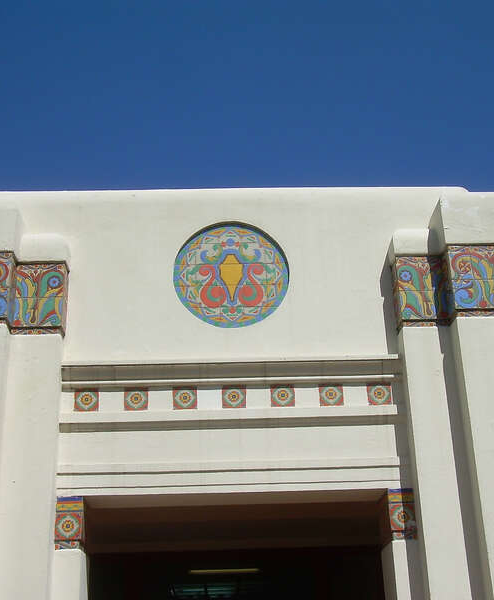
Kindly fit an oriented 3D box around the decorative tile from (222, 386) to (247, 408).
[{"bbox_3d":[-0.079,0.618,5.600,0.152,0.152,0.020,-1,-23,-2],"label":"decorative tile"}]

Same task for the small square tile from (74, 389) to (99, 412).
[{"bbox_3d":[-1.013,0.634,5.560,0.153,0.152,0.020,-1,-23,-2],"label":"small square tile"}]

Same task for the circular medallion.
[{"bbox_3d":[-0.102,-0.169,5.939,0.780,0.783,0.040,-1,-23,-2],"label":"circular medallion"}]

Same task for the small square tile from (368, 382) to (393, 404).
[{"bbox_3d":[0.885,0.628,5.856,0.157,0.157,0.025,-1,-21,-2],"label":"small square tile"}]

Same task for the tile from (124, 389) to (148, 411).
[{"bbox_3d":[-0.716,0.643,5.673,0.154,0.153,0.020,-1,-23,-2],"label":"tile"}]

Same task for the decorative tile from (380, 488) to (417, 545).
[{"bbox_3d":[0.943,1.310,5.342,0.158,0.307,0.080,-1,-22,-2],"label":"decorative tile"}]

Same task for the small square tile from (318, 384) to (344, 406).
[{"bbox_3d":[0.563,0.634,5.844,0.157,0.157,0.025,-1,-21,-2],"label":"small square tile"}]

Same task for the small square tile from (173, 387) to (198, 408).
[{"bbox_3d":[-0.405,0.649,5.807,0.157,0.157,0.025,-1,-21,-2],"label":"small square tile"}]

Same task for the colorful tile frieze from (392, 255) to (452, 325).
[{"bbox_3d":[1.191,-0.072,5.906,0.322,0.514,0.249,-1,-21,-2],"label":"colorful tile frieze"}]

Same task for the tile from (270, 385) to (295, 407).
[{"bbox_3d":[0.234,0.626,5.714,0.155,0.151,0.020,-1,-23,-2],"label":"tile"}]

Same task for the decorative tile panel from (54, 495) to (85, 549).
[{"bbox_3d":[-1.055,1.339,5.250,0.157,0.307,0.060,-1,-22,-2],"label":"decorative tile panel"}]

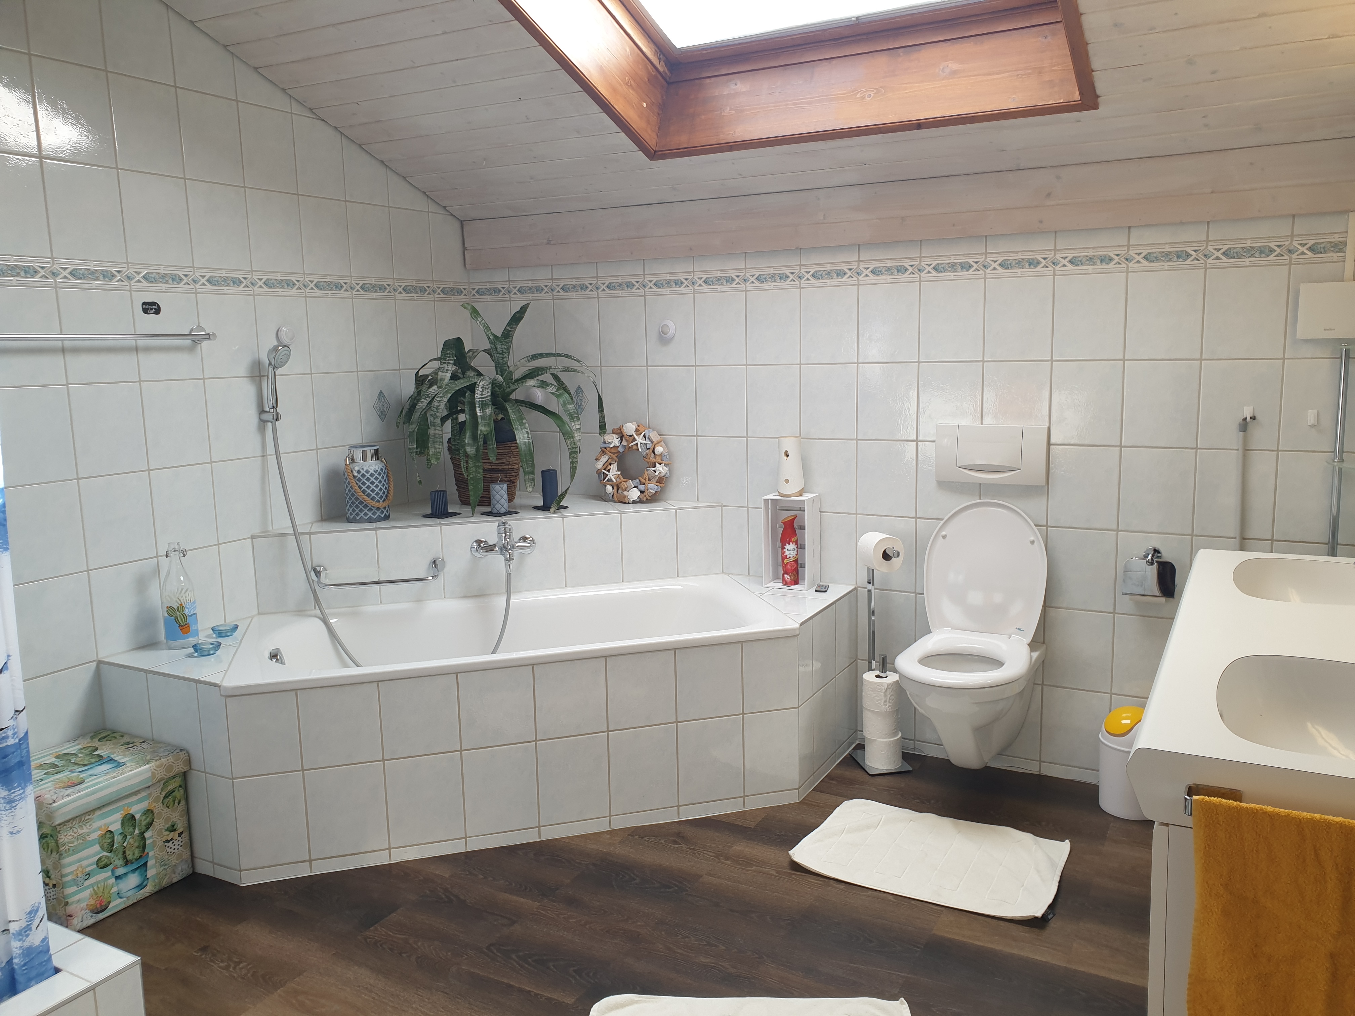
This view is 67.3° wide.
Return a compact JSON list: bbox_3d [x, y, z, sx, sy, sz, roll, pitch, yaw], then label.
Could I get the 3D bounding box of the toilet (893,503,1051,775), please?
[{"bbox_3d":[0.849,0.409,2.995,0.370,0.810,0.550,4,10,29],"label":"toilet"}]

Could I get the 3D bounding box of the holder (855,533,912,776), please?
[{"bbox_3d":[0.651,0.455,3.249,0.160,0.750,0.195,-3,9,-13],"label":"holder"}]

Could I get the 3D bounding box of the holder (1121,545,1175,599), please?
[{"bbox_3d":[1.359,0.189,2.929,0.140,0.135,0.100,4,10,29],"label":"holder"}]

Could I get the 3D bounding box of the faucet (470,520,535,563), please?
[{"bbox_3d":[-0.561,0.107,3.344,0.212,0.134,0.140,-4,9,-17],"label":"faucet"}]

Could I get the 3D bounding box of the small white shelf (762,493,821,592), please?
[{"bbox_3d":[0.388,0.110,3.425,0.151,0.305,0.140,4,10,29],"label":"small white shelf"}]

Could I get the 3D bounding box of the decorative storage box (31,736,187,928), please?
[{"bbox_3d":[-1.496,0.814,2.598,0.330,0.336,0.340,4,10,29],"label":"decorative storage box"}]

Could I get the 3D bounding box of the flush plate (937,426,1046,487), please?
[{"bbox_3d":[0.966,-0.162,3.141,0.340,0.180,0.020,4,10,29],"label":"flush plate"}]

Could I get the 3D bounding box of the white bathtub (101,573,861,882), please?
[{"bbox_3d":[-0.476,0.601,3.141,2.281,0.545,0.752,-4,9,-16],"label":"white bathtub"}]

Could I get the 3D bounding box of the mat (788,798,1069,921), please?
[{"bbox_3d":[0.672,0.910,2.703,0.640,0.018,0.435,4,10,29],"label":"mat"}]

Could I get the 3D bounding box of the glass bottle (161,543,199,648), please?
[{"bbox_3d":[-1.421,0.240,2.892,0.088,0.292,0.088,4,10,29],"label":"glass bottle"}]

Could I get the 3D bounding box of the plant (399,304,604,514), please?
[{"bbox_3d":[-0.640,-0.369,3.680,0.630,0.725,0.570,4,10,29],"label":"plant"}]

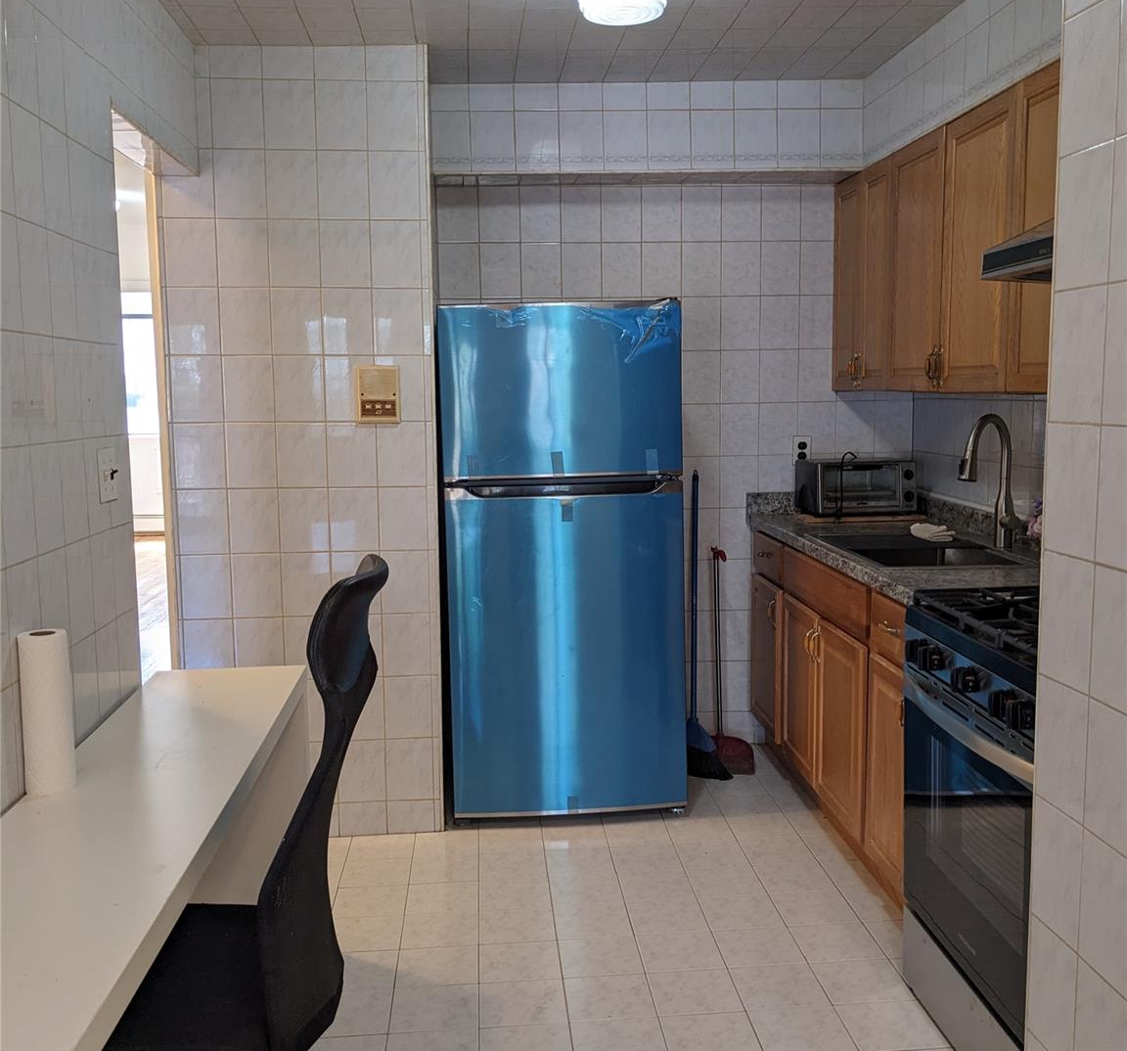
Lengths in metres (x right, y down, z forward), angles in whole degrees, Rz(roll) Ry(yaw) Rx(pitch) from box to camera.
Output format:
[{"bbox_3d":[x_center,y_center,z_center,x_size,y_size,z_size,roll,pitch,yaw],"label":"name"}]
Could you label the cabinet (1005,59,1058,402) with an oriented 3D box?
[{"bbox_3d":[1.281,-0.695,2.803,0.315,0.750,0.295,-2,7,-4],"label":"cabinet"}]

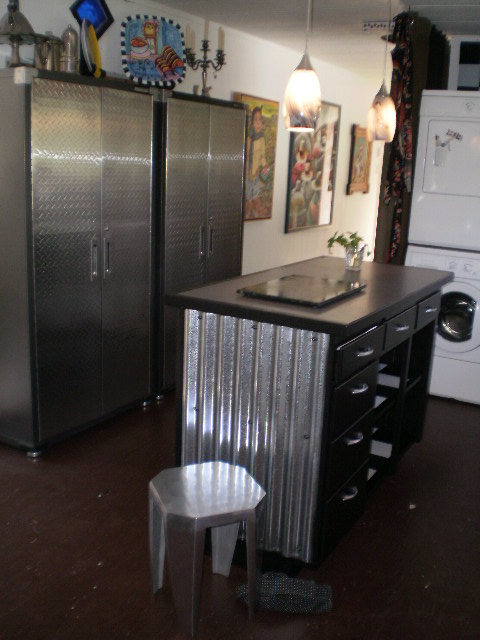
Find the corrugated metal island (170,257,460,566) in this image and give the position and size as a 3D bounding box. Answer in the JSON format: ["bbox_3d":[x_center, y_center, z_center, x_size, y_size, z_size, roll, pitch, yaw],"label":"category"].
[{"bbox_3d":[0.369,0.296,2.955,0.705,0.945,1.414,10,16,29],"label":"corrugated metal island"}]

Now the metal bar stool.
[{"bbox_3d":[-0.113,0.738,2.187,0.345,0.411,0.330,-4,15,-24],"label":"metal bar stool"}]

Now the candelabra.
[{"bbox_3d":[-0.223,-1.573,4.206,0.250,0.383,0.240,4,14,6],"label":"candelabra"}]

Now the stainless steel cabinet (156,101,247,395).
[{"bbox_3d":[-0.415,-0.474,4.216,0.460,1.783,0.906,11,16,30],"label":"stainless steel cabinet"}]

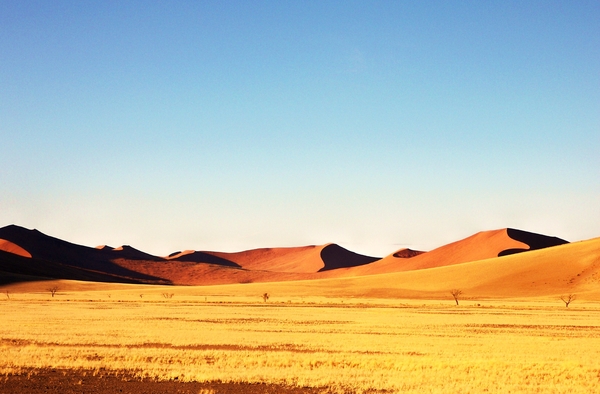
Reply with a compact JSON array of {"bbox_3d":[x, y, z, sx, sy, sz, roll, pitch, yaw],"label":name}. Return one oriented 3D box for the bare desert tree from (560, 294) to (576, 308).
[{"bbox_3d":[73.324,28.559,450.000,4.200,3.700,3.900,0,-3,0],"label":"bare desert tree"}]

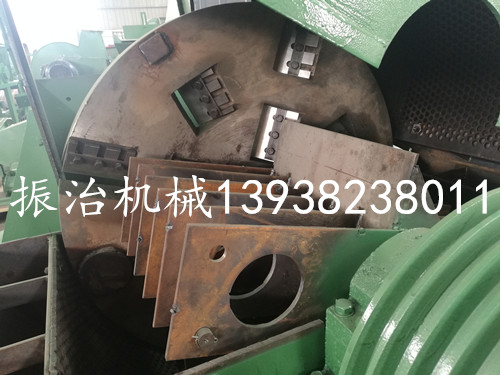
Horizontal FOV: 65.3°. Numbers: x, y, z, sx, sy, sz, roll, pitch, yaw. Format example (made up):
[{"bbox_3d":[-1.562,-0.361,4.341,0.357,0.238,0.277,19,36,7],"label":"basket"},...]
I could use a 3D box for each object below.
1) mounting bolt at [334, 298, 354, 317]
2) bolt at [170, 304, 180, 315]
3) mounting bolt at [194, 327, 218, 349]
[{"bbox_3d":[0.140,0.177,0.577,0.029,0.018,0.029,-12,21,-23],"label":"mounting bolt"},{"bbox_3d":[-0.107,0.176,0.562,0.015,0.015,0.014,-12,21,-23],"label":"bolt"},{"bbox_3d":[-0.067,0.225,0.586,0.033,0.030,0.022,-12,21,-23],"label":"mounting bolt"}]

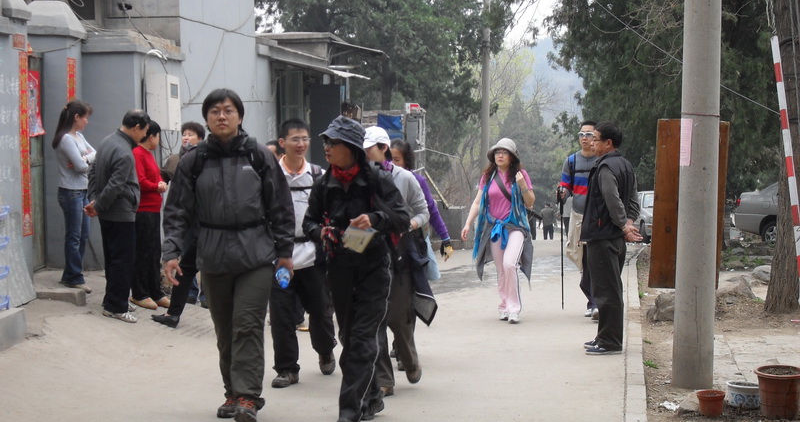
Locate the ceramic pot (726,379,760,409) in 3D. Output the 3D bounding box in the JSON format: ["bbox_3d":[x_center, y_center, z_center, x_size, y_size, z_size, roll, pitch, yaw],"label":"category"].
[{"bbox_3d":[1.974,1.043,7.450,0.255,0.130,0.255,0,5,0],"label":"ceramic pot"}]

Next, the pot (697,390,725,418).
[{"bbox_3d":[1.672,1.030,7.070,0.153,0.120,0.153,0,5,0],"label":"pot"}]

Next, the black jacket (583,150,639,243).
[{"bbox_3d":[1.519,-0.105,9.550,0.330,0.650,0.460,2,6,22],"label":"black jacket"}]

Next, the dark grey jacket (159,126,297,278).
[{"bbox_3d":[-0.885,-0.052,6.800,0.670,0.730,0.360,0,5,-2],"label":"dark grey jacket"}]

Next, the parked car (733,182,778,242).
[{"bbox_3d":[8.200,0.060,23.800,1.700,1.420,4.500,-4,7,-40],"label":"parked car"}]

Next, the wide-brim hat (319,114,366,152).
[{"bbox_3d":[-0.279,-0.395,6.750,0.280,0.160,0.260,18,-5,-33],"label":"wide-brim hat"}]

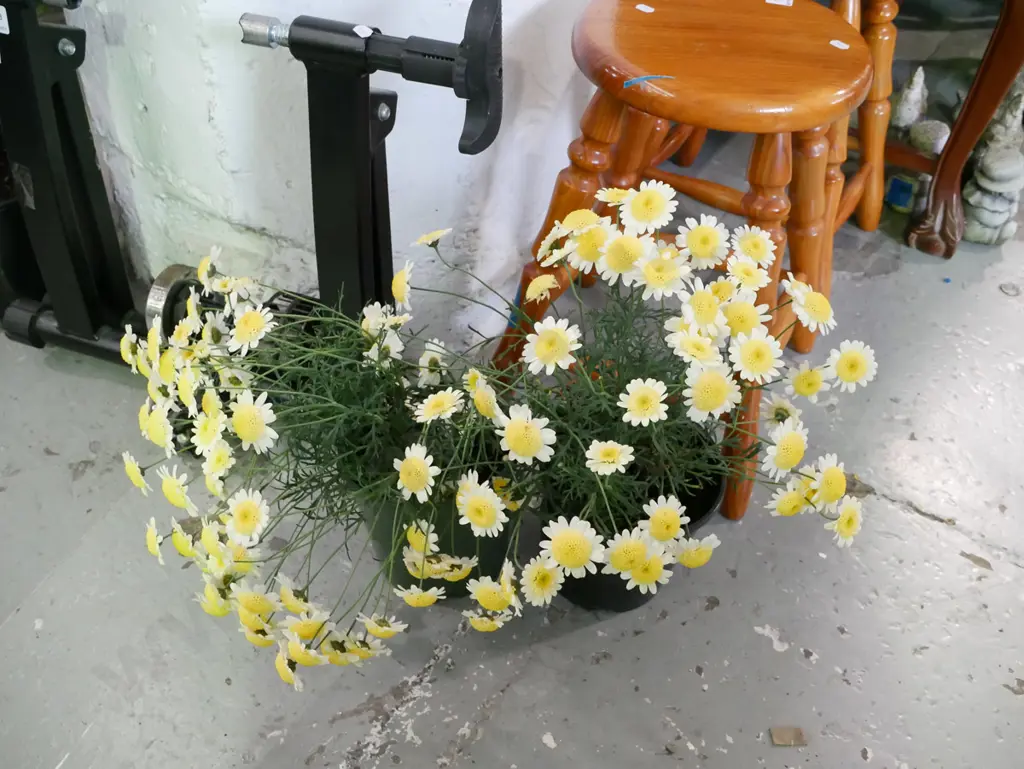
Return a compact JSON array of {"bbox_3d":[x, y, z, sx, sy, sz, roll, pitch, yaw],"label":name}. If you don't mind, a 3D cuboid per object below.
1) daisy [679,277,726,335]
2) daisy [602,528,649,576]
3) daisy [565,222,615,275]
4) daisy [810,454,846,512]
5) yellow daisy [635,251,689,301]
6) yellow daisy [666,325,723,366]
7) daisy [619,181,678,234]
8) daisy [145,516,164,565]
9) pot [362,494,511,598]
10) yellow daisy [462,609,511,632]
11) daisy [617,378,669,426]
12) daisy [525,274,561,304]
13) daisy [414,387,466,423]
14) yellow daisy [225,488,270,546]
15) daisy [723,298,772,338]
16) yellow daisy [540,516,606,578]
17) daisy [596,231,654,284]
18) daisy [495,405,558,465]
[{"bbox_3d":[0.164,-0.067,0.860,0.051,0.051,0.018,-25,8,-26],"label":"daisy"},{"bbox_3d":[0.101,0.147,0.870,0.048,0.048,0.018,11,12,9],"label":"daisy"},{"bbox_3d":[0.071,-0.123,0.902,0.049,0.049,0.020,33,20,26],"label":"daisy"},{"bbox_3d":[0.274,0.085,0.872,0.049,0.049,0.020,-31,16,-29],"label":"daisy"},{"bbox_3d":[0.132,-0.096,0.890,0.048,0.017,0.048,27,65,23],"label":"yellow daisy"},{"bbox_3d":[0.158,-0.034,0.870,0.050,0.016,0.050,-13,46,-27],"label":"yellow daisy"},{"bbox_3d":[0.118,-0.153,0.870,0.051,0.017,0.051,21,88,18],"label":"daisy"},{"bbox_3d":[-0.334,0.146,0.940,0.016,0.045,0.045,-11,45,-26],"label":"daisy"},{"bbox_3d":[-0.079,0.122,1.105,0.193,0.186,0.193,1,46,-1],"label":"pot"},{"bbox_3d":[-0.025,0.229,0.978,0.047,0.047,0.022,-2,72,-5],"label":"yellow daisy"},{"bbox_3d":[0.117,0.016,0.900,0.046,0.015,0.046,16,72,13],"label":"daisy"},{"bbox_3d":[0.029,-0.091,0.963,0.037,0.022,0.037,-5,37,36],"label":"daisy"},{"bbox_3d":[-0.066,0.019,0.915,0.049,0.015,0.049,-2,39,31],"label":"daisy"},{"bbox_3d":[-0.230,0.116,0.875,0.050,0.016,0.050,26,92,22],"label":"yellow daisy"},{"bbox_3d":[0.204,-0.057,0.892,0.049,0.049,0.020,21,22,17],"label":"daisy"},{"bbox_3d":[0.050,0.137,0.850,0.054,0.054,0.019,5,6,3],"label":"yellow daisy"},{"bbox_3d":[0.099,-0.111,0.876,0.050,0.020,0.050,13,77,10],"label":"daisy"},{"bbox_3d":[0.012,0.042,0.841,0.050,0.050,0.020,7,17,4],"label":"daisy"}]

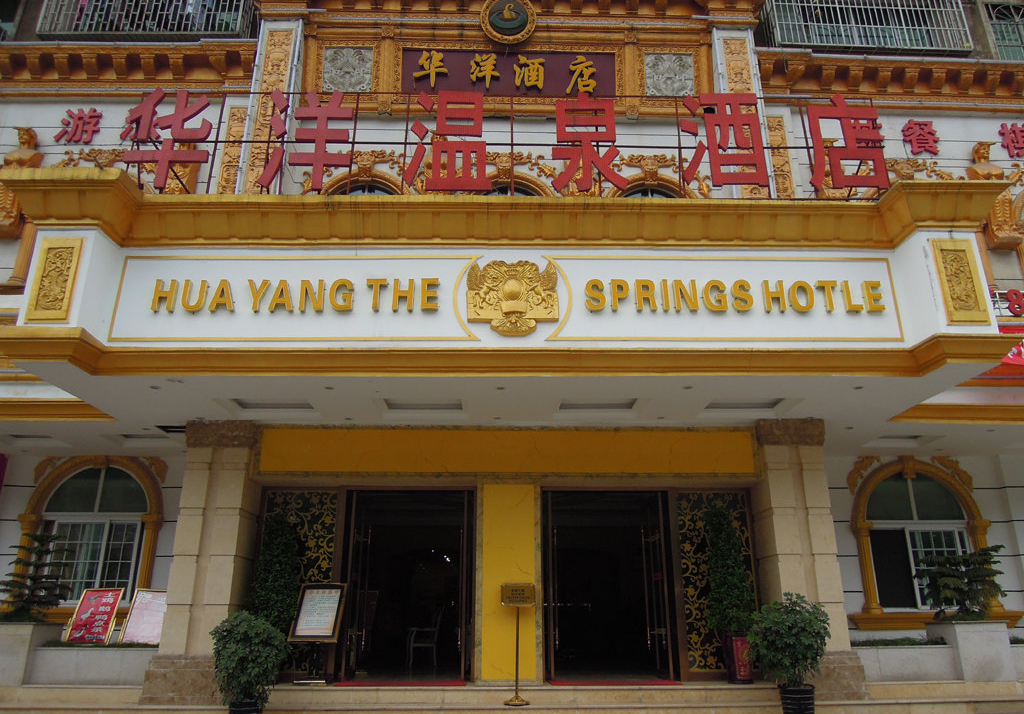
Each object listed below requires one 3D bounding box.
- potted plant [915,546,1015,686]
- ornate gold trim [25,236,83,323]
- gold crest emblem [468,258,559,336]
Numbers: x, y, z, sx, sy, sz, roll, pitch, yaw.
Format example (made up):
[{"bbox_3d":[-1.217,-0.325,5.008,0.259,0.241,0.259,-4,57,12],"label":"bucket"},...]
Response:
[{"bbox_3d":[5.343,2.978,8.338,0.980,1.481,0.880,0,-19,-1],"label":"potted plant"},{"bbox_3d":[-4.581,-0.769,7.121,0.420,0.943,0.070,0,-19,-1],"label":"ornate gold trim"},{"bbox_3d":[0.006,-0.680,8.237,1.062,0.917,0.193,0,-19,-1],"label":"gold crest emblem"}]

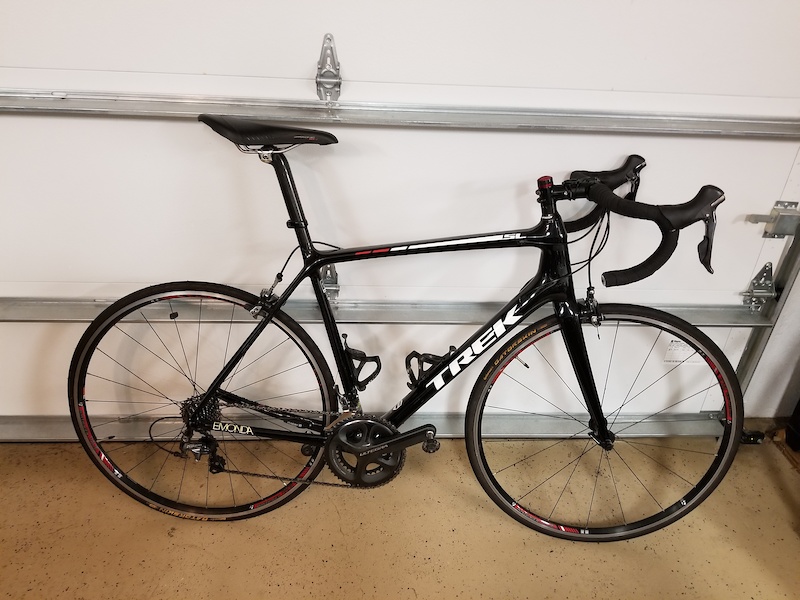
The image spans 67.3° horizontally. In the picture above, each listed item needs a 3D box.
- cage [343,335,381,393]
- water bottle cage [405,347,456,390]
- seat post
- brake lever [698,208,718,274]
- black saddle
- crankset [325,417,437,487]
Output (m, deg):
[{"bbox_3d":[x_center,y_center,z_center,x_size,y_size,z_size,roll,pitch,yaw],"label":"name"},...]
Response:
[{"bbox_3d":[-0.083,0.144,1.445,0.077,0.152,0.077,-14,18,7],"label":"cage"},{"bbox_3d":[0.053,0.143,1.440,0.077,0.152,0.077,41,15,-11],"label":"water bottle cage"},{"bbox_3d":[-0.235,-0.209,1.329,0.037,0.238,0.034,-14,18,6],"label":"seat post"},{"bbox_3d":[0.572,-0.106,1.117,0.034,0.128,0.028,-8,19,4],"label":"brake lever"},{"bbox_3d":[-0.271,-0.357,1.280,0.283,0.060,0.136,3,19,1],"label":"black saddle"},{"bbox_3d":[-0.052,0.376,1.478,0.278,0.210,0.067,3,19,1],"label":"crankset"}]

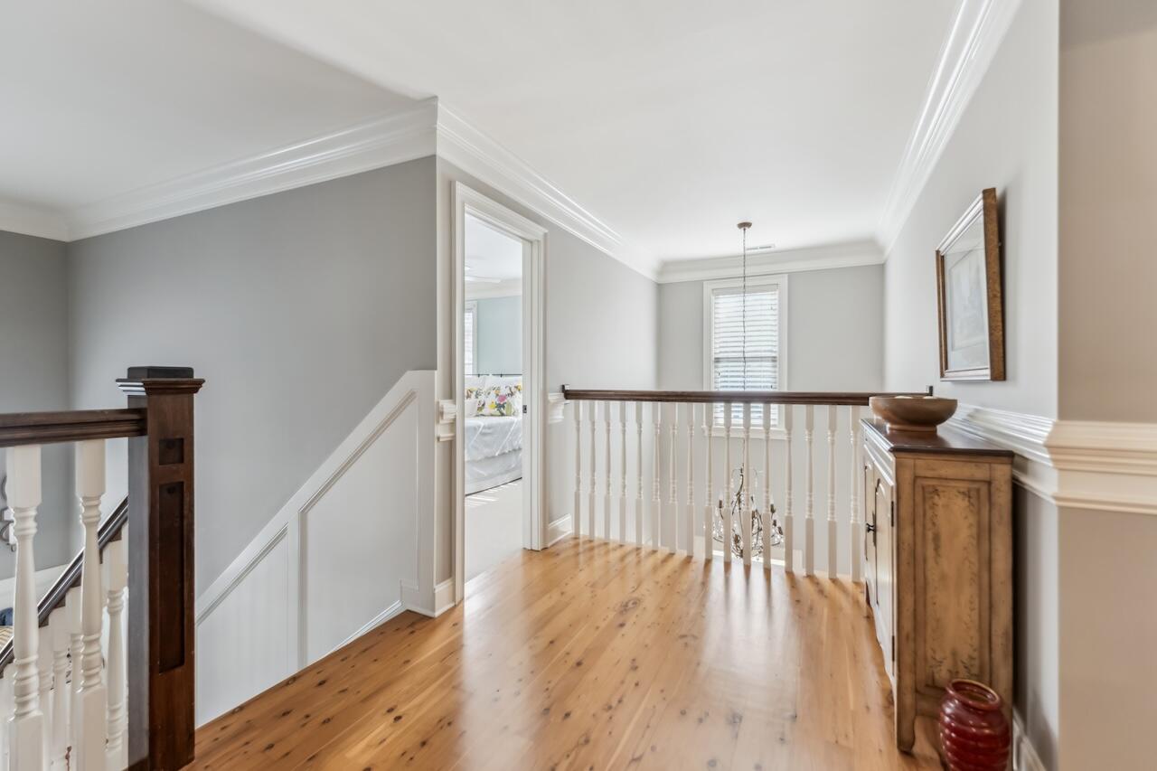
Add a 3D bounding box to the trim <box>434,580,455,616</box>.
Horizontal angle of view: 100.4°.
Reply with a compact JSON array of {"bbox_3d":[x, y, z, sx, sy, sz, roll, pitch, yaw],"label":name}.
[{"bbox_3d":[-0.661,1.032,2.363,0.025,0.145,0.137,0,0,27],"label":"trim"}]

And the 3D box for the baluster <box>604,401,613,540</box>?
[{"bbox_3d":[0.210,0.596,3.349,0.037,0.989,0.037,0,0,27],"label":"baluster"}]

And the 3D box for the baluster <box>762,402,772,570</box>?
[{"bbox_3d":[1.131,0.597,2.883,0.037,0.989,0.037,0,0,27],"label":"baluster"}]

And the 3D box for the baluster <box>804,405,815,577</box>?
[{"bbox_3d":[1.343,0.605,2.795,0.039,0.988,0.039,0,0,27],"label":"baluster"}]

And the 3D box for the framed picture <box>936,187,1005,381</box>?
[{"bbox_3d":[1.483,-0.318,1.860,0.033,0.600,0.762,-2,-1,27],"label":"framed picture"}]

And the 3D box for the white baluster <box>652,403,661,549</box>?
[{"bbox_3d":[0.520,0.603,3.209,0.039,0.988,0.039,0,0,27],"label":"white baluster"}]

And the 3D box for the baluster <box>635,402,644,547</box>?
[{"bbox_3d":[0.416,0.603,3.261,0.039,0.988,0.039,0,0,27],"label":"baluster"}]

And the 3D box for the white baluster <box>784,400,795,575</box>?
[{"bbox_3d":[1.245,0.605,2.844,0.039,0.988,0.039,0,0,27],"label":"white baluster"}]

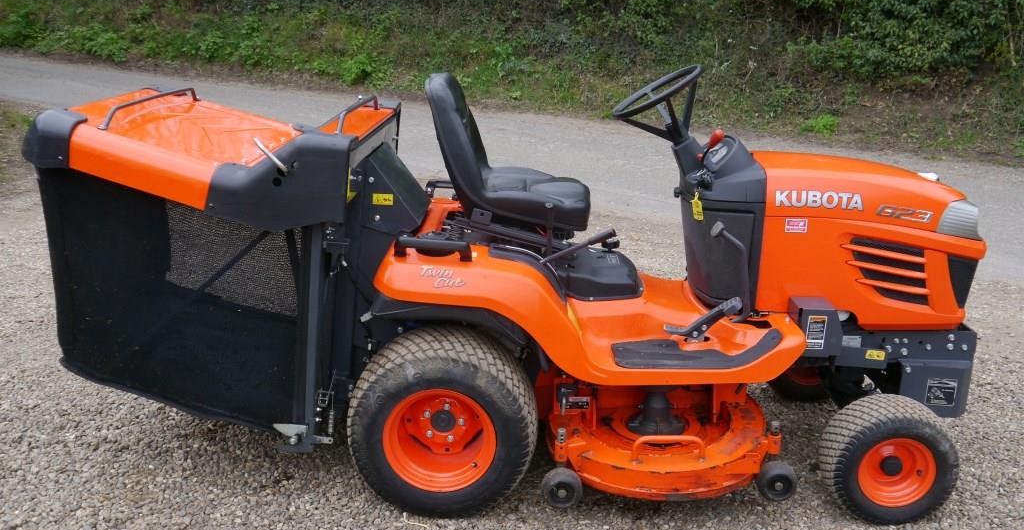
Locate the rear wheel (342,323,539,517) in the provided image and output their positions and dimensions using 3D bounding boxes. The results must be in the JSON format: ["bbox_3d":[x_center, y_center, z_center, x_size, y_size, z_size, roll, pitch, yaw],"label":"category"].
[{"bbox_3d":[-0.209,0.486,2.724,0.576,0.576,0.270,2,17,2],"label":"rear wheel"}]

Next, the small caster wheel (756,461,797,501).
[{"bbox_3d":[0.799,0.654,2.679,0.120,0.120,0.060,2,17,2],"label":"small caster wheel"}]

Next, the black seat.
[{"bbox_3d":[-0.003,-0.384,2.915,0.530,0.480,0.480,2,17,2],"label":"black seat"}]

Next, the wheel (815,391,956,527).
[{"bbox_3d":[1.155,0.600,2.729,0.400,0.400,0.168,2,17,2],"label":"wheel"}]

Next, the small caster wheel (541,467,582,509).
[{"bbox_3d":[0.149,0.666,2.648,0.125,0.125,0.060,2,17,2],"label":"small caster wheel"}]

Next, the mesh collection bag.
[{"bbox_3d":[-0.954,-0.037,3.059,0.730,0.790,1.020,2,17,2],"label":"mesh collection bag"}]

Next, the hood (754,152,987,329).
[{"bbox_3d":[1.141,-0.112,2.947,0.730,0.520,0.490,2,17,2],"label":"hood"}]

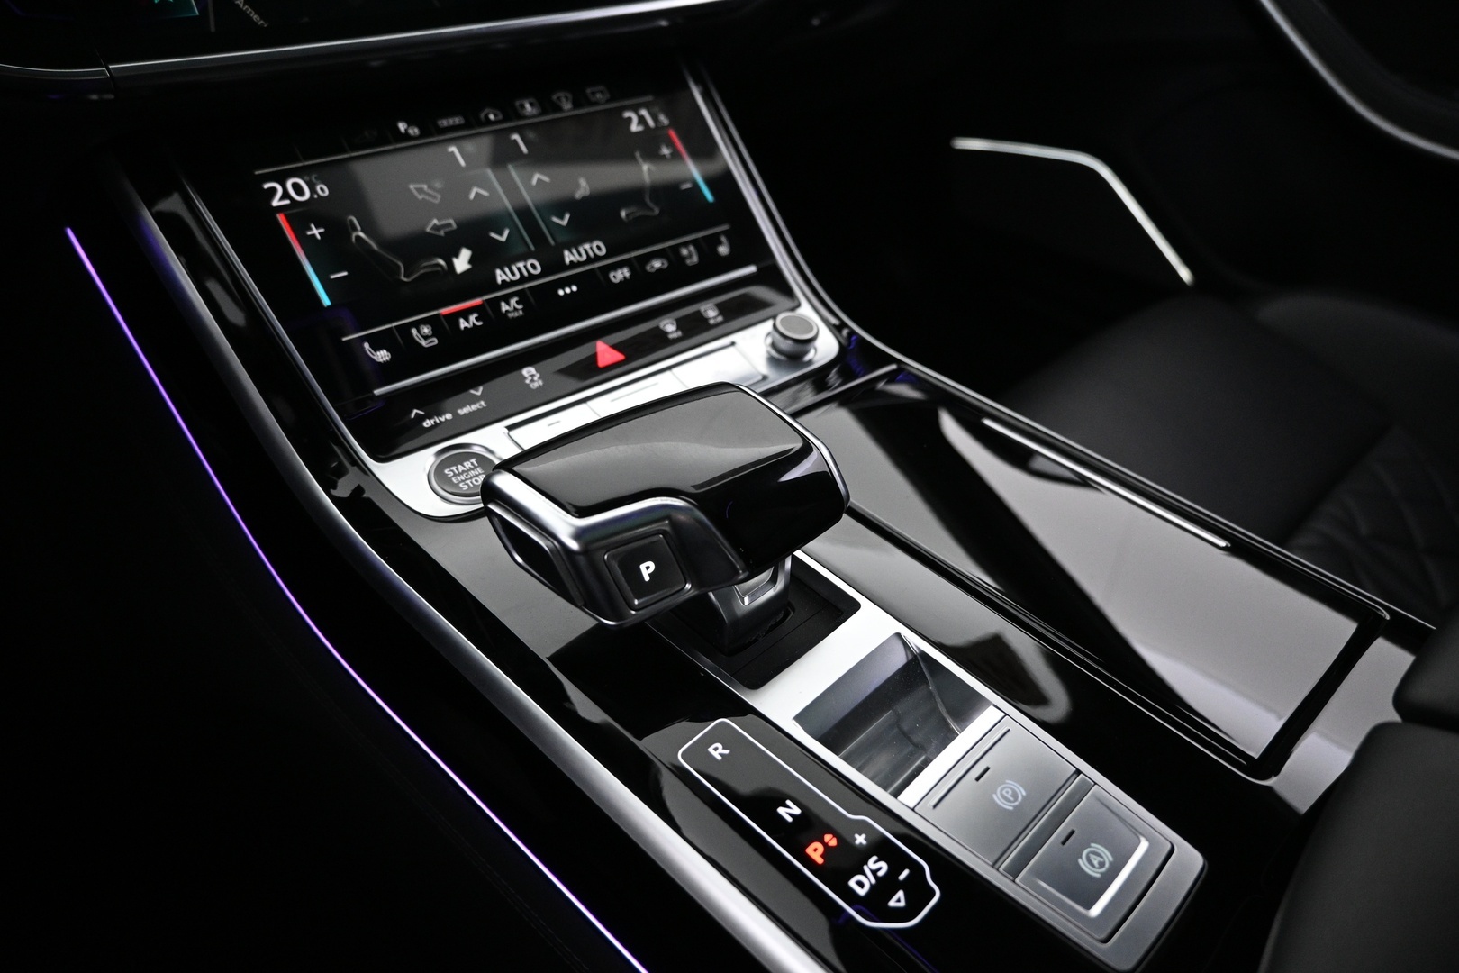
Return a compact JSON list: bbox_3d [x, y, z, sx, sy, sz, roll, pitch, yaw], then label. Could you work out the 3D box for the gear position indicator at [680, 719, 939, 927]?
[{"bbox_3d":[0.018,0.084,0.244,0.023,0.004,0.073,-29,44,-35],"label":"gear position indicator"}]

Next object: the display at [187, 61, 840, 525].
[{"bbox_3d":[-0.070,-0.093,0.405,0.232,0.030,0.174,-25,77,-31],"label":"display"}]

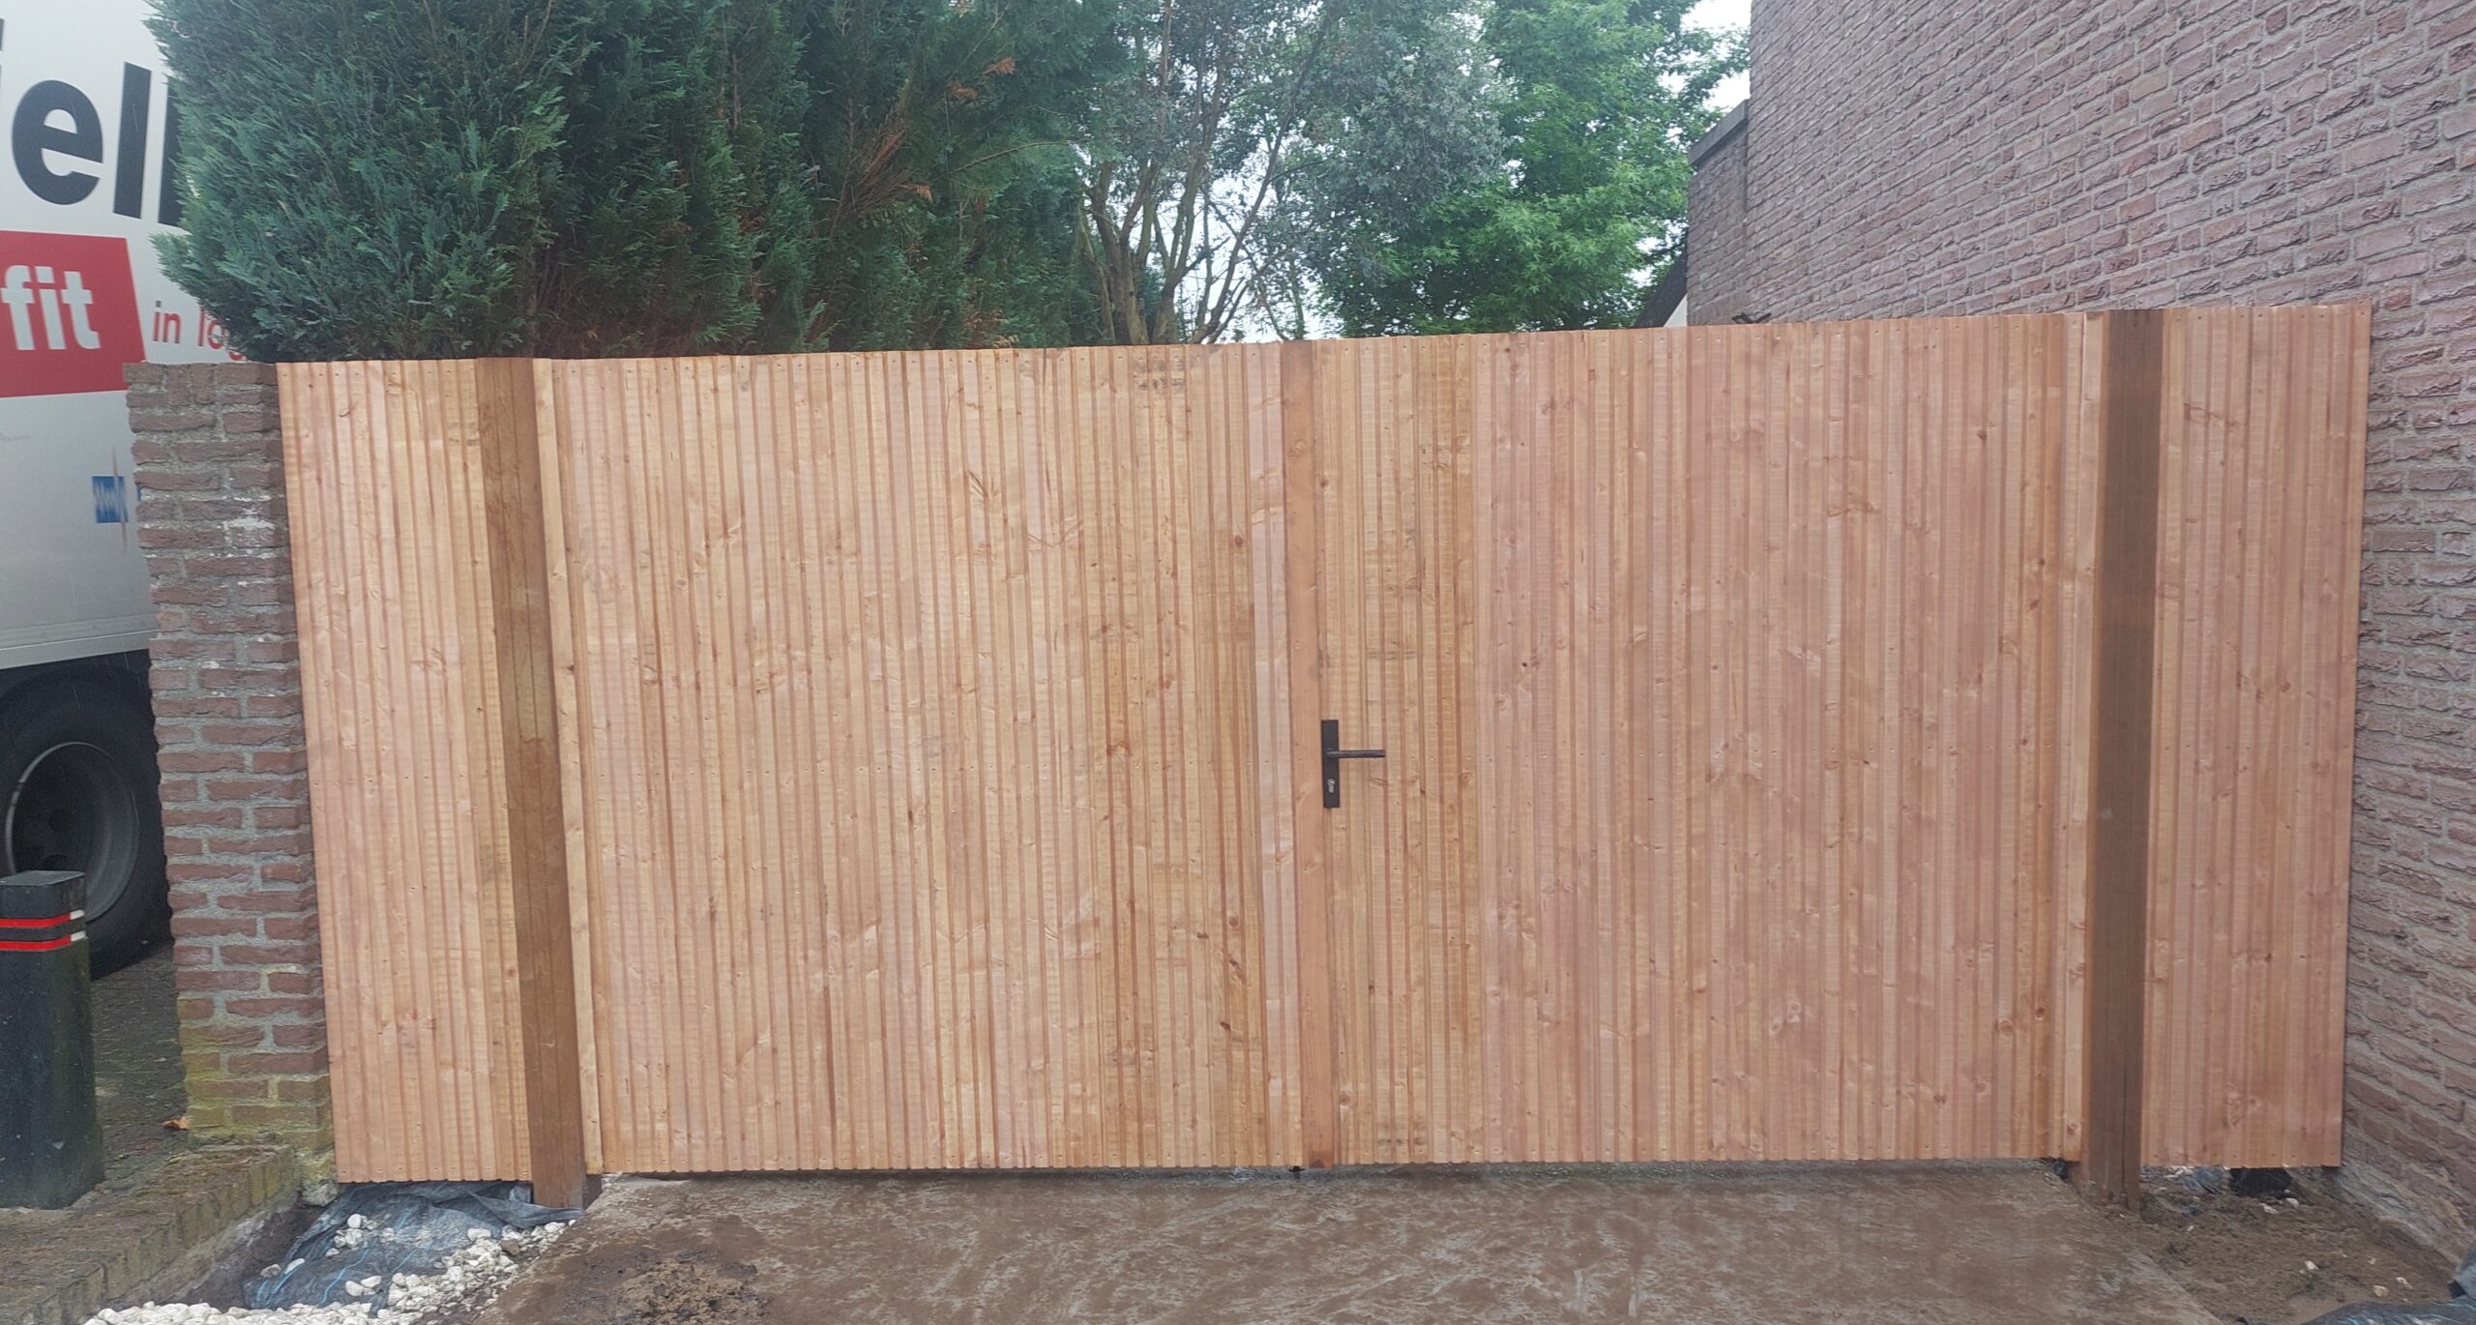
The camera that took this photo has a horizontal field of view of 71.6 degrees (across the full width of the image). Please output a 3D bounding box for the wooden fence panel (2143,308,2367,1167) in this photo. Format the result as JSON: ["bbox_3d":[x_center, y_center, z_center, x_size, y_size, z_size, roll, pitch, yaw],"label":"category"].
[{"bbox_3d":[2.275,0.188,3.886,0.470,1.950,0.060,-1,6,2],"label":"wooden fence panel"}]

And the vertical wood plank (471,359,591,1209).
[{"bbox_3d":[-1.634,0.299,4.042,0.122,1.997,0.120,-1,6,2],"label":"vertical wood plank"}]

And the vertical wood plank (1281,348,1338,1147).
[{"bbox_3d":[0.166,0.235,3.989,0.074,1.940,0.030,-1,6,2],"label":"vertical wood plank"}]

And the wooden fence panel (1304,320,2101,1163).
[{"bbox_3d":[1.061,0.212,3.992,1.775,1.948,0.060,-1,6,2],"label":"wooden fence panel"}]

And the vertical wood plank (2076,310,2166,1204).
[{"bbox_3d":[1.981,0.230,3.892,0.120,2.012,0.120,-1,6,2],"label":"vertical wood plank"}]

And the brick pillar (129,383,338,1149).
[{"bbox_3d":[-2.328,0.266,4.122,0.310,1.915,0.310,-1,6,2],"label":"brick pillar"}]

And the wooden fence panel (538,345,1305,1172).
[{"bbox_3d":[-0.719,0.253,4.066,1.700,1.953,0.060,-1,6,2],"label":"wooden fence panel"}]

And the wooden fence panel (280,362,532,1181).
[{"bbox_3d":[-1.938,0.279,4.062,0.485,1.951,0.060,-1,6,2],"label":"wooden fence panel"}]

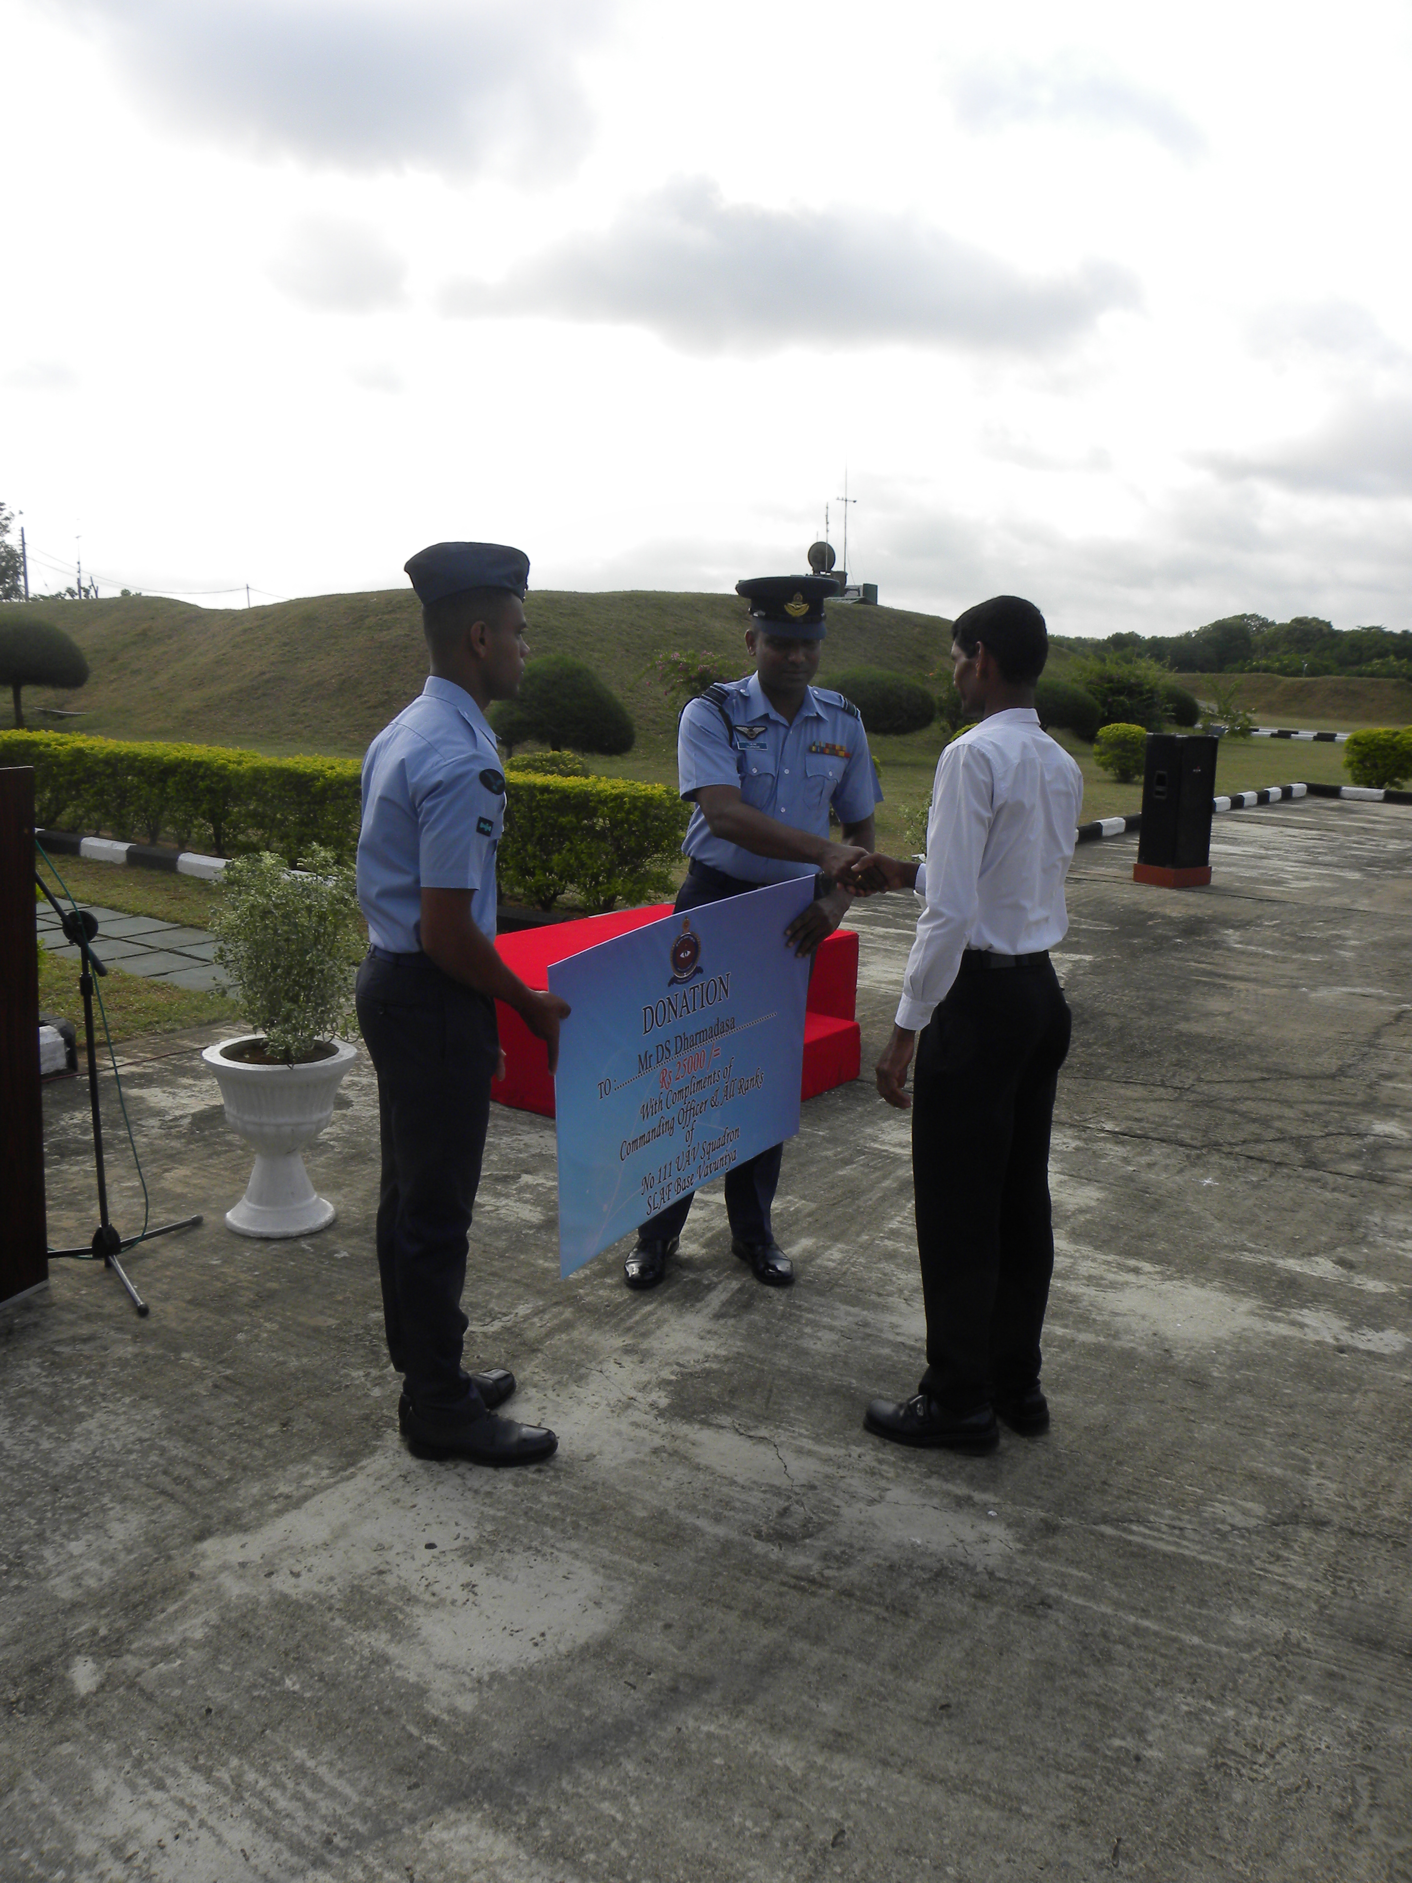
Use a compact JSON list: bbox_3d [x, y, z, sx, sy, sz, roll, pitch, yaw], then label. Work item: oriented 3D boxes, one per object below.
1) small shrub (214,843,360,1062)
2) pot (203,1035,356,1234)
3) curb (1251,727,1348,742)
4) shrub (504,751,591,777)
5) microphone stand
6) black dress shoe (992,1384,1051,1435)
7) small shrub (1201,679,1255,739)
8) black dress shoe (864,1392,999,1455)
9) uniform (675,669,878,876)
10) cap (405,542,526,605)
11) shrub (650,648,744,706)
[{"bbox_3d":[-1.136,0.034,3.839,0.430,0.600,0.430,2,11,0],"label":"small shrub"},{"bbox_3d":[-1.184,0.544,3.905,0.425,0.475,0.425,0,12,0],"label":"pot"},{"bbox_3d":[20.316,-7.049,48.406,3.000,0.200,0.300,9,13,34],"label":"curb"},{"bbox_3d":[-1.399,-1.309,12.400,0.760,0.730,0.760,0,12,0],"label":"shrub"},{"bbox_3d":[-1.615,0.190,3.520,0.550,1.300,0.580,0,12,0],"label":"microphone stand"},{"bbox_3d":[0.598,0.954,3.016,0.100,0.105,0.290,-10,16,-43],"label":"black dress shoe"},{"bbox_3d":[10.524,-4.684,28.500,1.080,1.200,1.080,0,12,0],"label":"small shrub"},{"bbox_3d":[0.469,0.968,2.932,0.285,0.115,0.105,5,11,16],"label":"black dress shoe"},{"bbox_3d":[0.181,-0.408,3.514,0.490,0.530,0.300,-1,11,-14],"label":"uniform"},{"bbox_3d":[-0.440,-0.679,2.600,0.235,0.118,0.150,-1,12,-8],"label":"cap"},{"bbox_3d":[-0.089,-4.281,24.500,1.750,1.500,1.700,0,12,0],"label":"shrub"}]

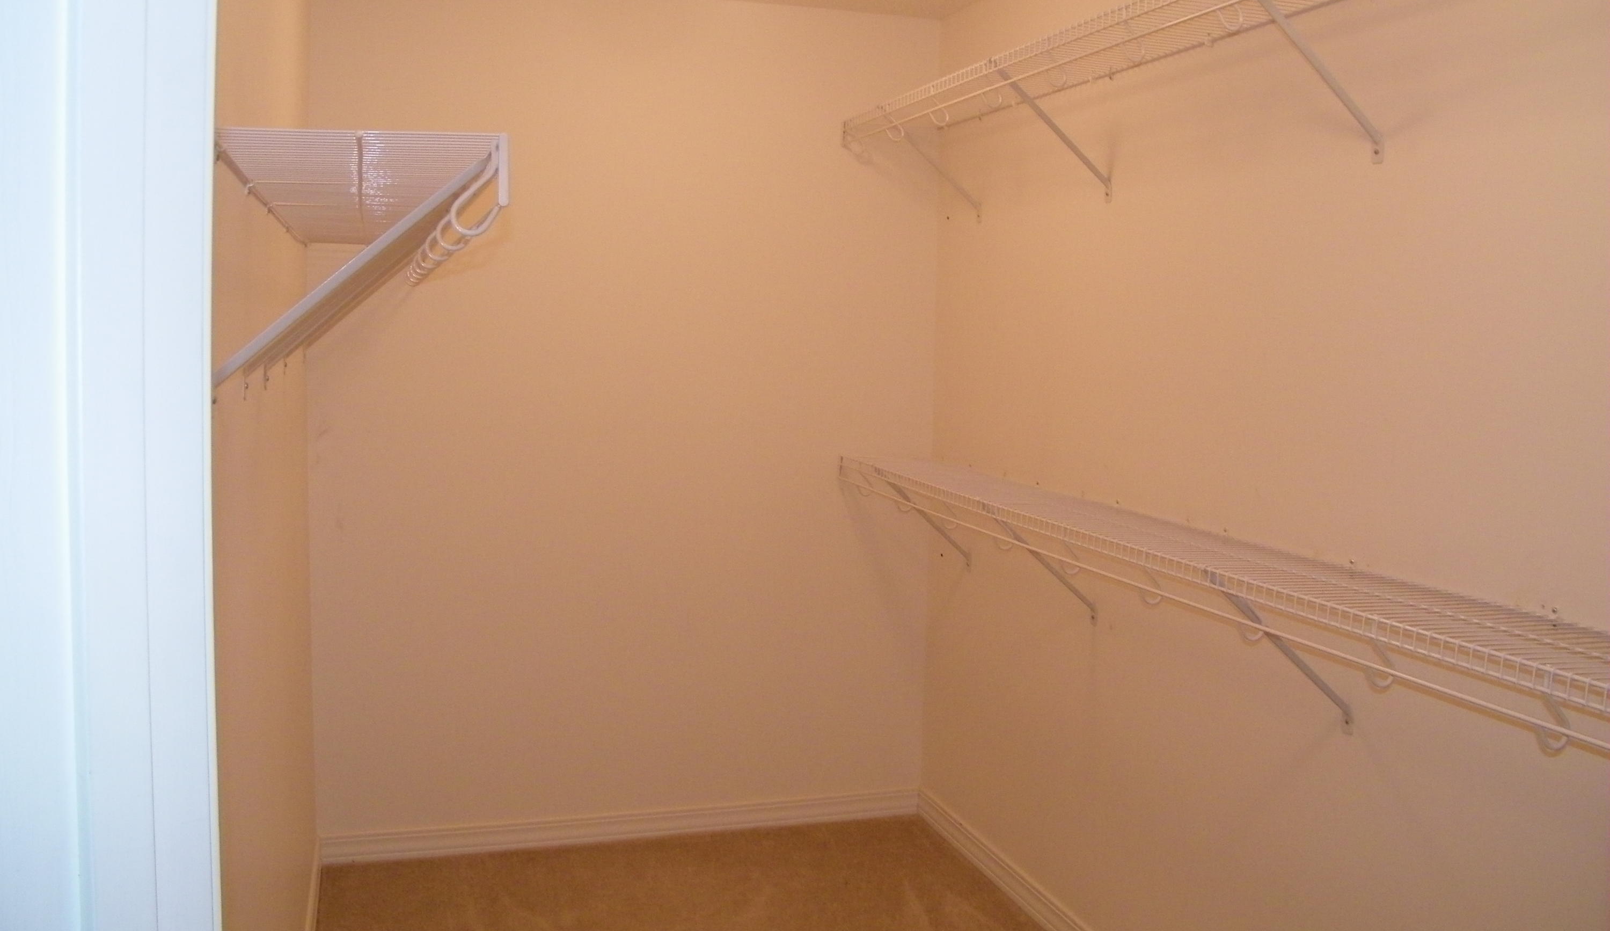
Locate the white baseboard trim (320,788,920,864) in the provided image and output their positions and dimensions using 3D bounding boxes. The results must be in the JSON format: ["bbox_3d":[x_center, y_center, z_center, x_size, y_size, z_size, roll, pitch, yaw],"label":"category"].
[{"bbox_3d":[-0.483,1.058,3.848,1.810,0.082,0.015,0,6,-18],"label":"white baseboard trim"}]

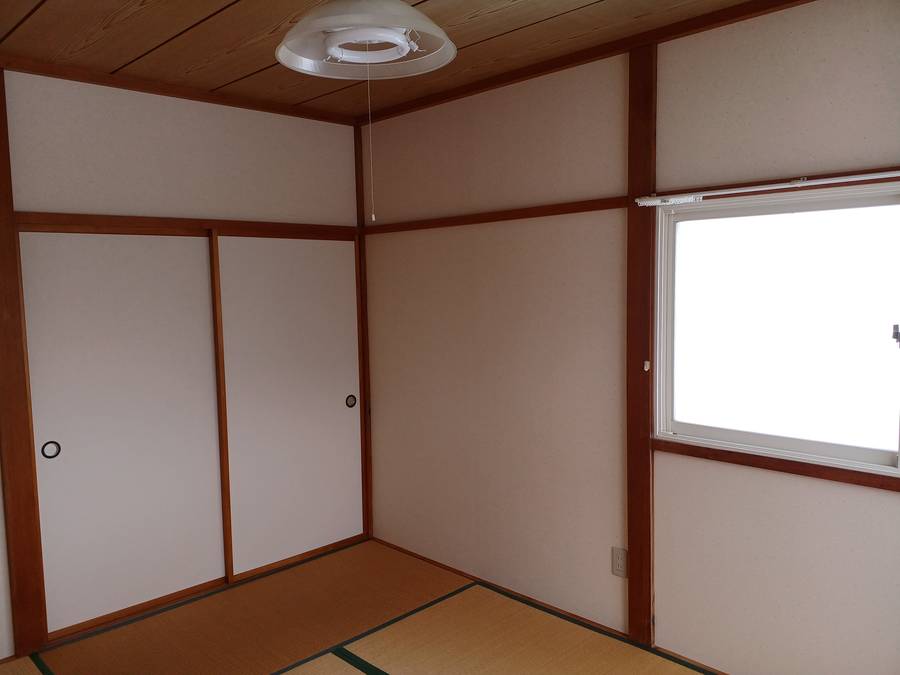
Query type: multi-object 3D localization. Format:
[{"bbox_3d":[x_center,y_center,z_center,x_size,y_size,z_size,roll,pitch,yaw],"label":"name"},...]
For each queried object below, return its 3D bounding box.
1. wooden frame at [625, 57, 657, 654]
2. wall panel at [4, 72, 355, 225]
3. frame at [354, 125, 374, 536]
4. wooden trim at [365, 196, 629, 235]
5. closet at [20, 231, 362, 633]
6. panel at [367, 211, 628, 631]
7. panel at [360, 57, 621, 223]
[{"bbox_3d":[0.780,0.087,2.832,0.065,2.433,0.102,-6,6,-44],"label":"wooden frame"},{"bbox_3d":[-1.180,-0.856,3.450,1.720,0.569,0.050,-6,6,-44],"label":"wall panel"},{"bbox_3d":[-0.516,0.004,4.144,0.060,2.437,0.060,-6,6,-44],"label":"frame"},{"bbox_3d":[0.120,-0.580,3.446,0.045,0.050,1.742,-6,6,-44],"label":"wooden trim"},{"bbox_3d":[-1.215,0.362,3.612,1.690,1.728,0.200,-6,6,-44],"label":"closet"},{"bbox_3d":[0.150,0.334,3.533,0.050,1.790,1.742,-6,6,-44],"label":"panel"},{"bbox_3d":[0.124,-0.885,3.436,0.050,0.563,1.753,-6,6,-44],"label":"panel"}]

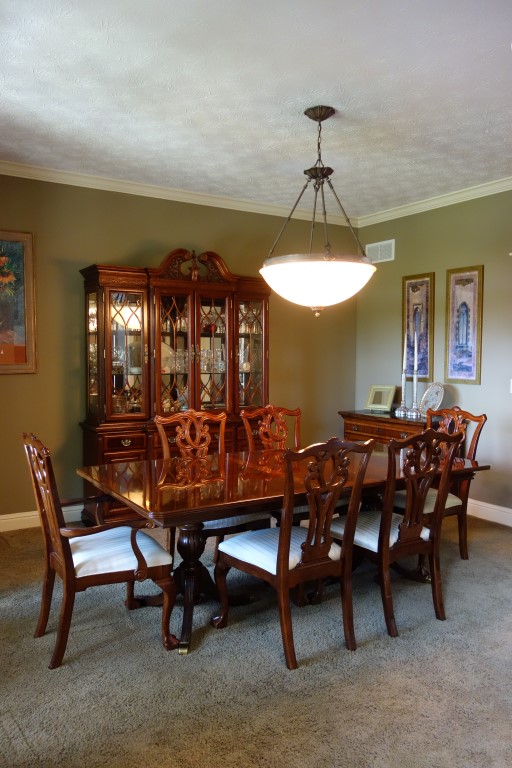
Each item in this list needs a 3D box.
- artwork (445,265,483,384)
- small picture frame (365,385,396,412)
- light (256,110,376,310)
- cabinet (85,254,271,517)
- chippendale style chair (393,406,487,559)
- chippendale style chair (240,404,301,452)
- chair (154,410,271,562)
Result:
[{"bbox_3d":[1.771,-0.493,5.131,0.033,0.989,0.385,-2,4,-32],"label":"artwork"},{"bbox_3d":[1.219,0.140,5.795,0.280,0.253,0.039,3,-19,45],"label":"small picture frame"},{"bbox_3d":[0.363,-0.978,3.444,0.675,1.176,0.675,0,3,0],"label":"light"},{"bbox_3d":[-0.625,0.017,5.027,1.544,2.202,0.478,-2,4,-32],"label":"cabinet"},{"bbox_3d":[1.146,0.669,4.025,0.630,1.022,0.609,-2,4,-32],"label":"chippendale style chair"},{"bbox_3d":[0.258,0.669,3.935,0.533,1.022,0.609,-2,4,-32],"label":"chippendale style chair"},{"bbox_3d":[-0.255,0.684,3.607,0.533,1.022,0.609,-2,4,-32],"label":"chair"}]

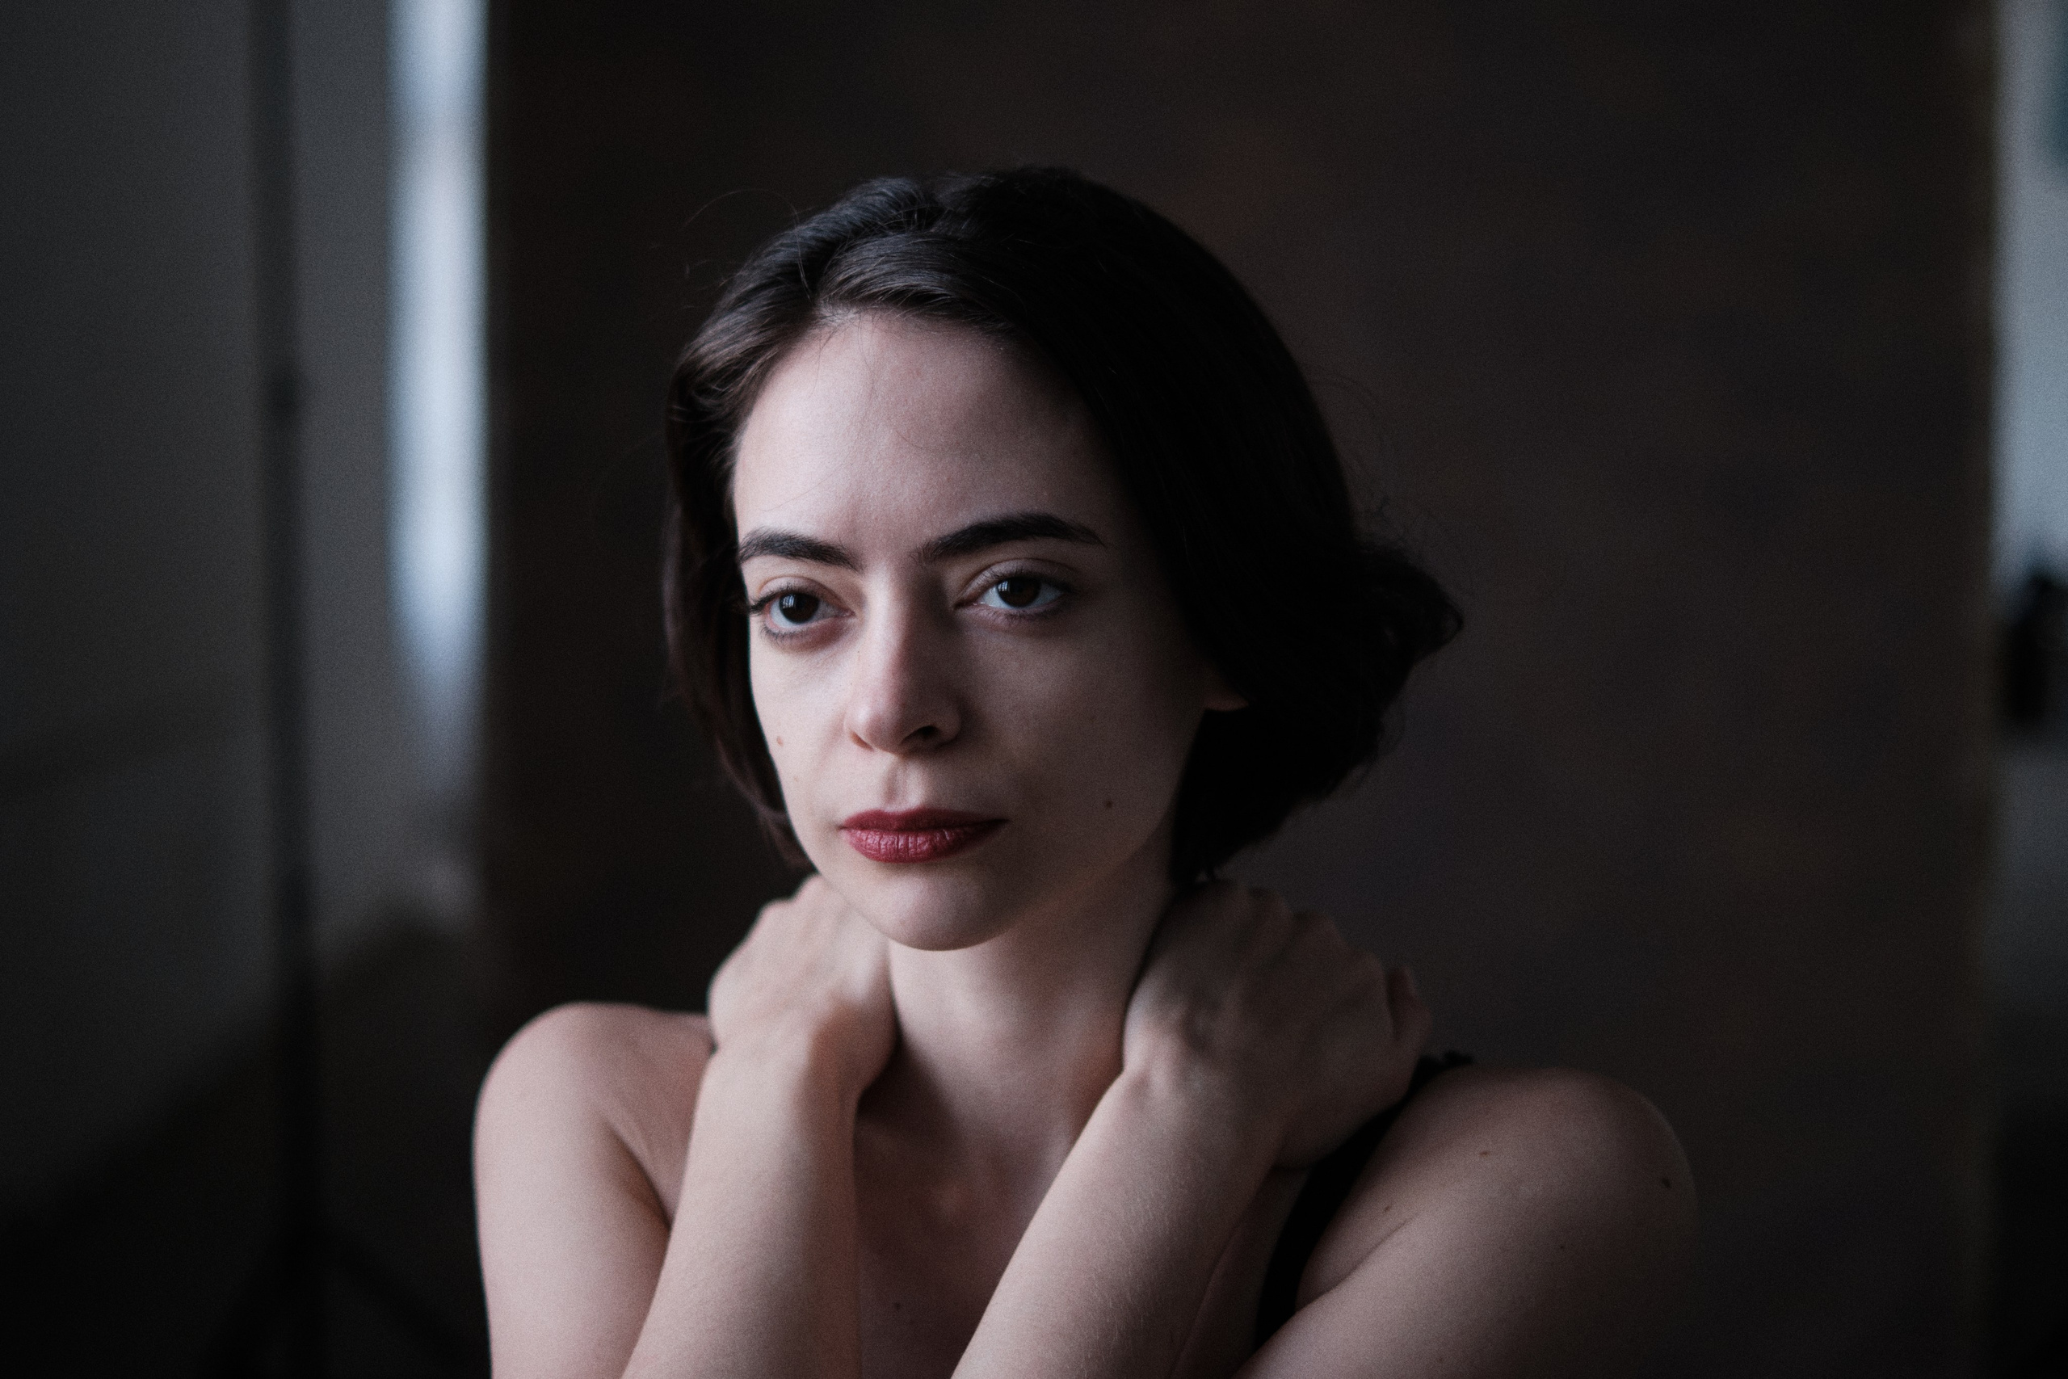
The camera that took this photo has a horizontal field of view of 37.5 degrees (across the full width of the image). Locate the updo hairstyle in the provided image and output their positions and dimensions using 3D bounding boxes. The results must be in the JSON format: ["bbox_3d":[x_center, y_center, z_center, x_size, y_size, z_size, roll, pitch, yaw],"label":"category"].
[{"bbox_3d":[0.013,-0.050,0.920,0.200,0.220,0.225,0,4,25],"label":"updo hairstyle"}]

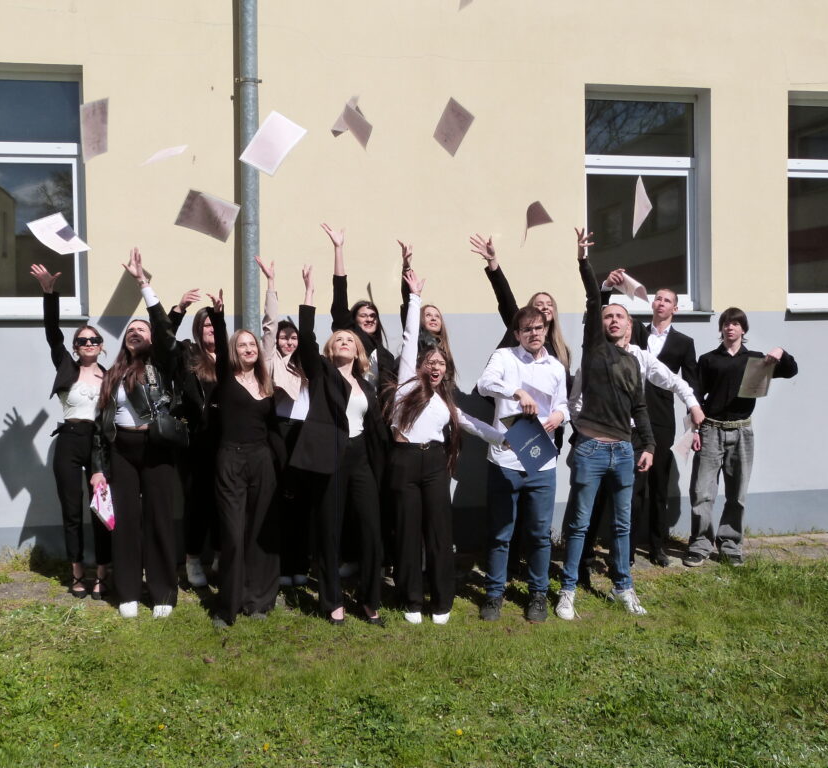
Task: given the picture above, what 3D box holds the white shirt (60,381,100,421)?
[{"bbox_3d":[-2.125,0.108,6.220,0.260,0.250,0.220,-1,3,-11],"label":"white shirt"}]

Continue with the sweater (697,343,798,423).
[{"bbox_3d":[2.333,-0.010,6.830,0.700,0.530,0.340,-1,2,10],"label":"sweater"}]

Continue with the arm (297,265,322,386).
[{"bbox_3d":[-0.610,-0.347,5.700,0.150,0.700,0.170,-2,2,-6],"label":"arm"}]

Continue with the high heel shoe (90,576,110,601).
[{"bbox_3d":[-1.975,1.284,6.130,0.090,0.120,0.220,-1,2,-9],"label":"high heel shoe"}]

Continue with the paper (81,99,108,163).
[{"bbox_3d":[-1.667,-1.327,5.100,0.020,0.297,0.210,19,33,14],"label":"paper"}]

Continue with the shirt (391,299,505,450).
[{"bbox_3d":[0.193,-0.075,5.450,0.630,0.850,0.360,-1,3,-9],"label":"shirt"}]

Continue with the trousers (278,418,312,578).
[{"bbox_3d":[-0.784,0.751,6.350,0.350,1.030,0.270,-1,2,-6],"label":"trousers"}]

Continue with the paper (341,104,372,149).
[{"bbox_3d":[-0.358,-1.662,6.300,0.040,0.200,0.280,-17,48,-29],"label":"paper"}]

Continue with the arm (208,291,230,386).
[{"bbox_3d":[-1.076,-0.252,5.400,0.130,0.560,0.220,-1,3,0],"label":"arm"}]

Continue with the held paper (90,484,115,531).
[{"bbox_3d":[-1.851,0.716,5.800,0.170,0.250,0.030,21,-41,-41],"label":"held paper"}]

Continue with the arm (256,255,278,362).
[{"bbox_3d":[-0.938,-0.483,6.250,0.150,0.690,0.180,-1,3,0],"label":"arm"}]

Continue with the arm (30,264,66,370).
[{"bbox_3d":[-2.317,-0.419,6.240,0.170,0.680,0.170,-8,7,-8],"label":"arm"}]

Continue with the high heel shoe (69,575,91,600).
[{"bbox_3d":[-2.138,1.293,6.250,0.090,0.120,0.230,-2,3,-22],"label":"high heel shoe"}]

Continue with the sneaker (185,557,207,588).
[{"bbox_3d":[-1.450,1.261,6.499,0.100,0.130,0.270,-2,2,-23],"label":"sneaker"}]

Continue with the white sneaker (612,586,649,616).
[{"bbox_3d":[1.257,1.255,5.691,0.105,0.125,0.290,-2,2,-25],"label":"white sneaker"}]

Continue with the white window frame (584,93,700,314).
[{"bbox_3d":[1.782,-1.441,7.814,1.050,1.730,0.110,-1,3,-10],"label":"white window frame"}]

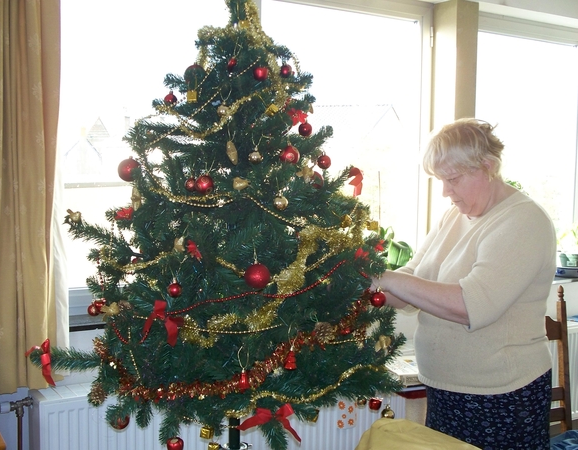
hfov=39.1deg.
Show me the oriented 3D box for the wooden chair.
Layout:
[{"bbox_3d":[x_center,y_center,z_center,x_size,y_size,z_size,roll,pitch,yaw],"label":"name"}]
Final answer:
[{"bbox_3d":[0.922,0.743,2.851,0.450,0.980,0.490,-1,5,-22],"label":"wooden chair"}]

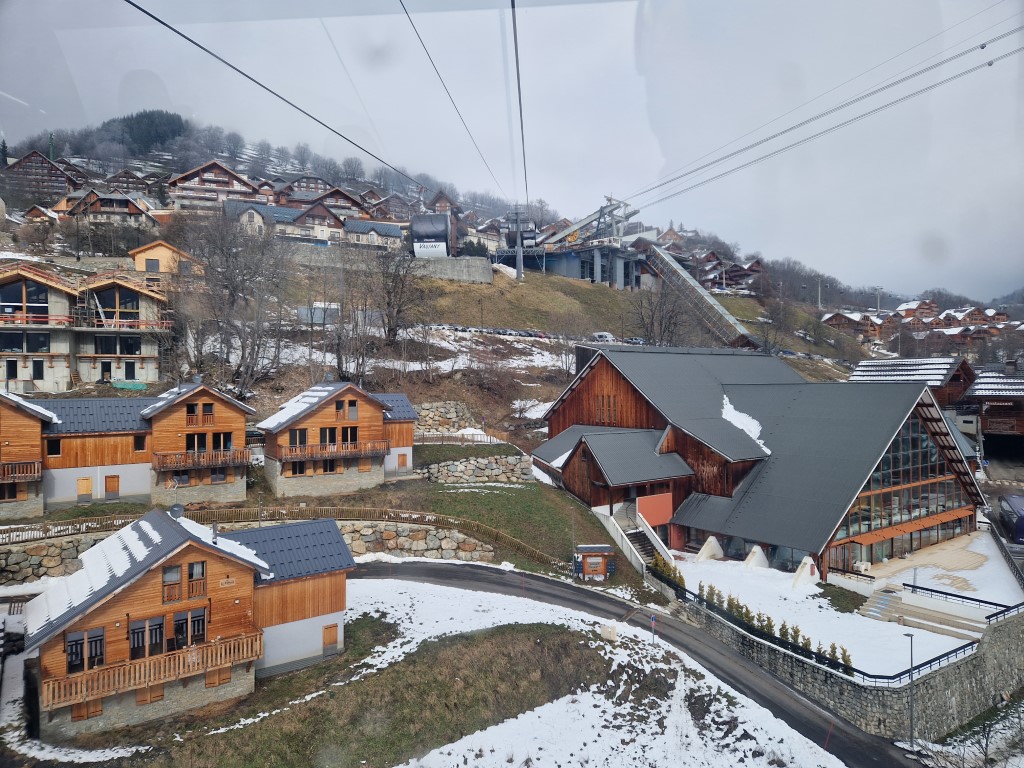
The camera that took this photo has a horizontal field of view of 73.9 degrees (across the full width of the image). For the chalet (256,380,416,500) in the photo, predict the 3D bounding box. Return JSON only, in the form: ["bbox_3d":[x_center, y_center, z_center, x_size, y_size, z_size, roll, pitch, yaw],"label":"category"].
[{"bbox_3d":[-15.798,4.696,63.334,13.631,9.308,9.950,0,0,-29],"label":"chalet"}]

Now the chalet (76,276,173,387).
[{"bbox_3d":[-45.319,-5.976,80.980,9.900,12.100,11.000,0,0,-20],"label":"chalet"}]

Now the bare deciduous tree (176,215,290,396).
[{"bbox_3d":[-32.863,-9.465,80.000,13.600,21.000,12.000,0,0,0],"label":"bare deciduous tree"}]

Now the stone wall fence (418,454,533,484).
[{"bbox_3d":[-3.433,7.995,64.000,10.900,2.700,1.000,0,0,-10],"label":"stone wall fence"}]

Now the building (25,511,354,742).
[{"bbox_3d":[-16.879,11.849,37.456,16.238,8.502,9.950,0,0,-37],"label":"building"}]

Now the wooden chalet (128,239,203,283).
[{"bbox_3d":[-52.936,-17.961,105.450,10.600,7.200,9.800,0,0,-22],"label":"wooden chalet"}]

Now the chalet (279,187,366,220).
[{"bbox_3d":[-57.014,-54.262,208.000,24.000,12.000,15.000,0,0,-34],"label":"chalet"}]

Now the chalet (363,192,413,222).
[{"bbox_3d":[-42.850,-61.389,238.000,16.000,11.500,13.000,0,0,-36],"label":"chalet"}]

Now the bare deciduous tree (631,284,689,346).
[{"bbox_3d":[28.182,-12.897,130.000,10.900,12.000,10.000,0,0,0],"label":"bare deciduous tree"}]

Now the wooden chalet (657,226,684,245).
[{"bbox_3d":[61.226,-56.027,262.000,10.900,8.500,10.500,0,0,-15],"label":"wooden chalet"}]

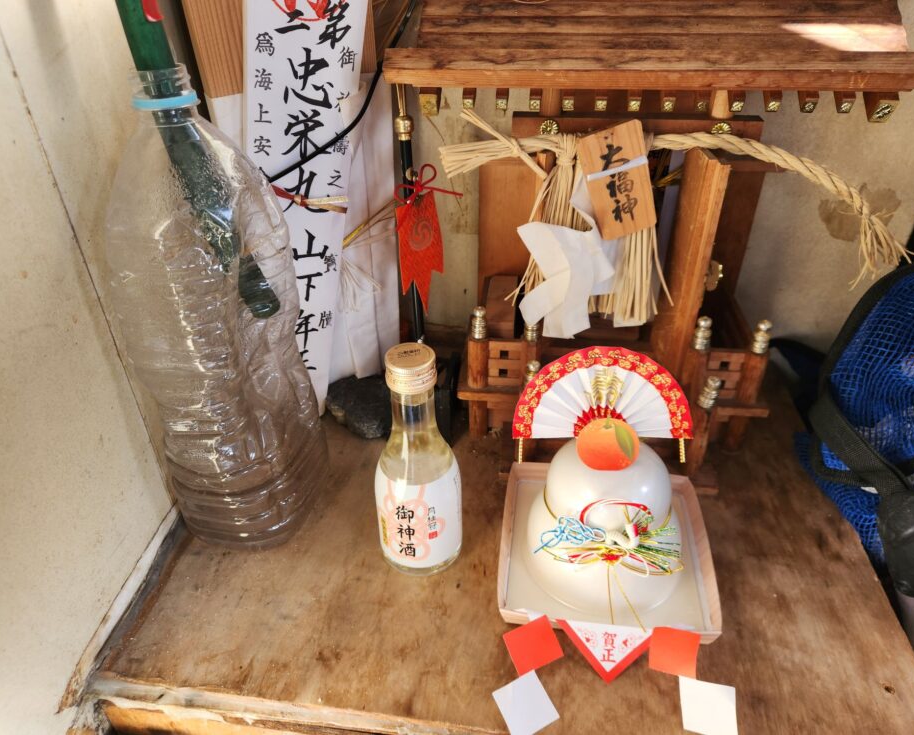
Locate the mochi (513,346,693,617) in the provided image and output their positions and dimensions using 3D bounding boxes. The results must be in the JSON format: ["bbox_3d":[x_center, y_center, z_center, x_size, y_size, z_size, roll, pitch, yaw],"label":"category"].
[{"bbox_3d":[0.095,0.063,0.409,0.116,0.147,0.111,1,34,4],"label":"mochi"}]

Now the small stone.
[{"bbox_3d":[-0.085,0.030,0.574,0.075,0.035,0.062,-1,34,0],"label":"small stone"}]

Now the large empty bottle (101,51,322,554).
[{"bbox_3d":[-0.153,-0.024,0.415,0.109,0.305,0.102,-4,34,-8],"label":"large empty bottle"}]

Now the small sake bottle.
[{"bbox_3d":[-0.026,0.059,0.417,0.057,0.159,0.057,-3,34,-2],"label":"small sake bottle"}]

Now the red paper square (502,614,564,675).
[{"bbox_3d":[0.045,0.163,0.382,0.029,0.002,0.027,-14,45,-14],"label":"red paper square"}]

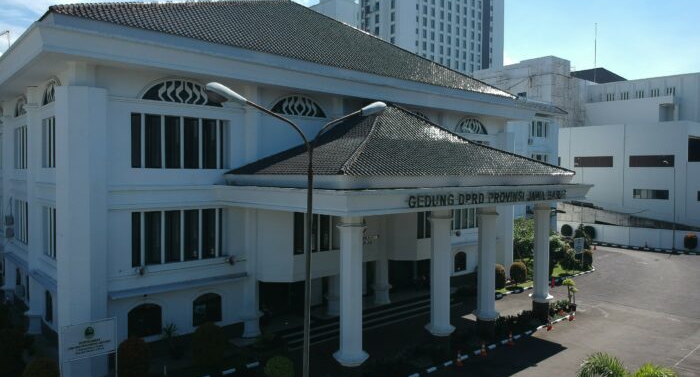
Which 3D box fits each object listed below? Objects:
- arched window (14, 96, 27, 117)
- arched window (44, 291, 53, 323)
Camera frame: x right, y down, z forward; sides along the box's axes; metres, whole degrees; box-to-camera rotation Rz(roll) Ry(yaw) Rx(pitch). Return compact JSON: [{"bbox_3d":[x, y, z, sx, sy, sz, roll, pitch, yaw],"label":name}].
[{"bbox_3d":[-19.991,-5.129,30.861,0.300,1.200,4.800,-1,2,-42],"label":"arched window"},{"bbox_3d":[-15.574,6.038,26.180,0.250,1.620,1.600,-1,2,-42],"label":"arched window"}]

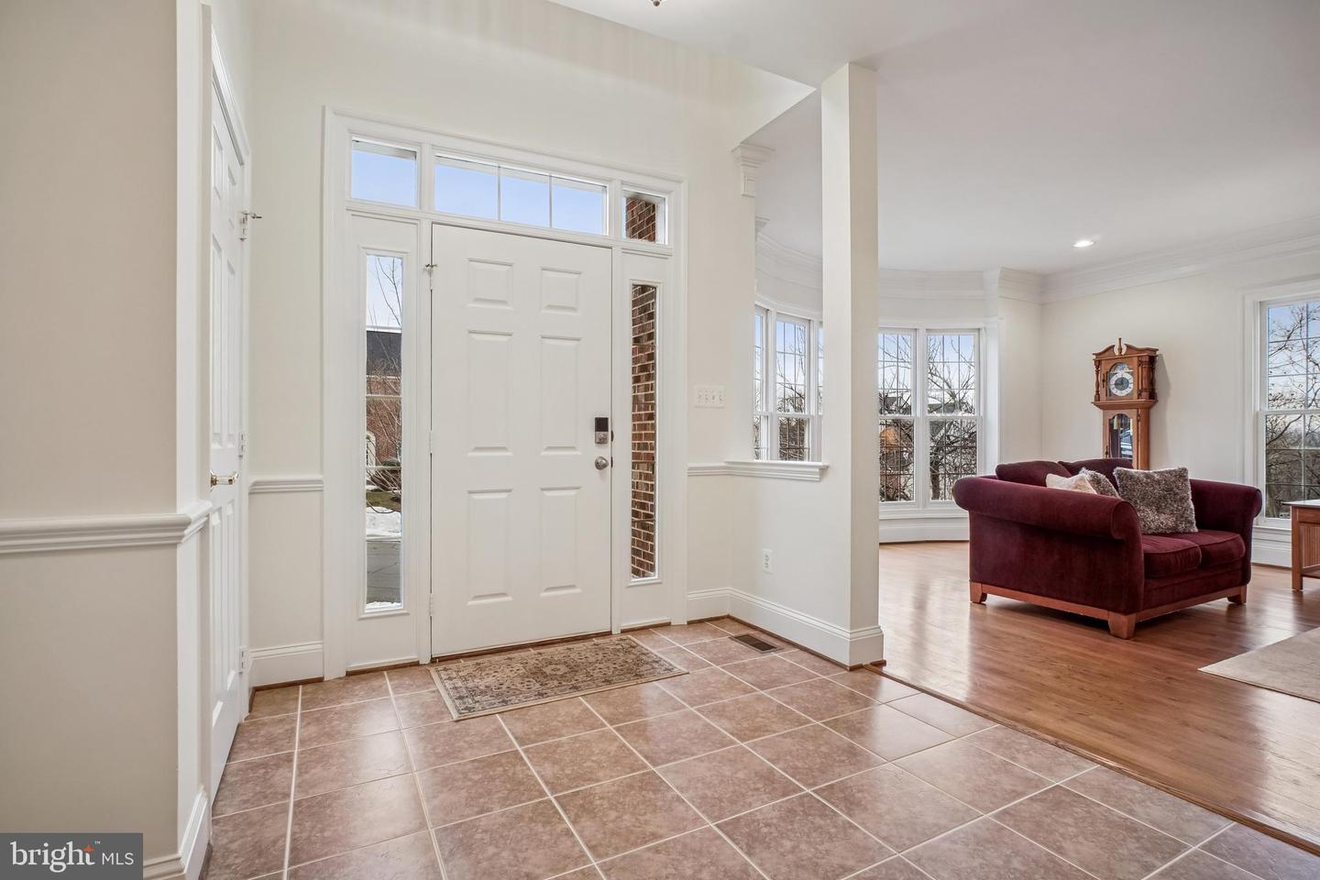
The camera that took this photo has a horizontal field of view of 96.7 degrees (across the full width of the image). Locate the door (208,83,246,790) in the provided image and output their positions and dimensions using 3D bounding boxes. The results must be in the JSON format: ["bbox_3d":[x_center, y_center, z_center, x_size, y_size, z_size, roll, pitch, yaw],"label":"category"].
[{"bbox_3d":[-1.405,0.031,1.880,0.040,2.030,0.660,0,0,-29],"label":"door"}]

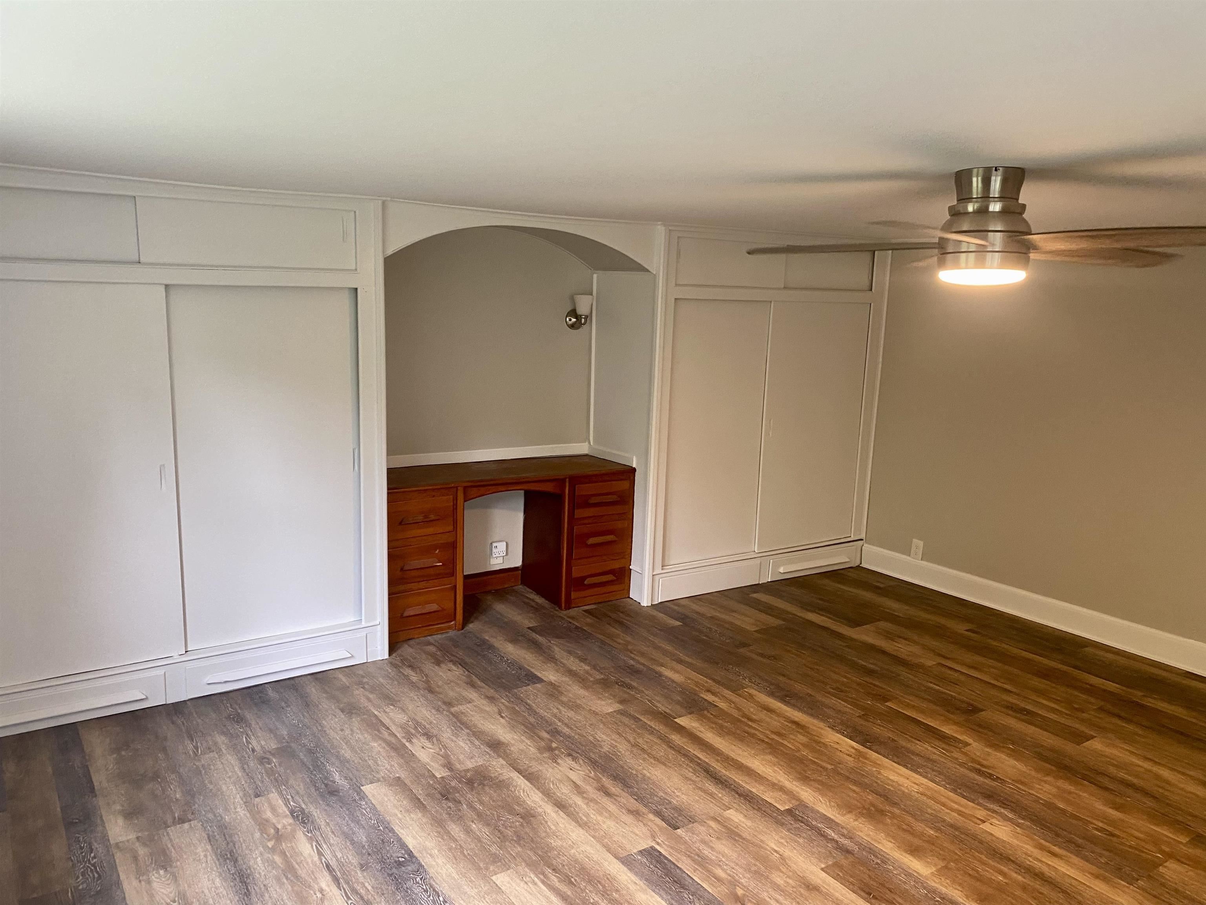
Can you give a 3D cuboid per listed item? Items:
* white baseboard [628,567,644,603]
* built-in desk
[{"bbox_3d":[0.205,0.759,5.157,0.019,0.184,0.140,-5,12,-35],"label":"white baseboard"},{"bbox_3d":[-0.614,0.474,4.964,1.531,0.755,0.549,-4,11,-33],"label":"built-in desk"}]

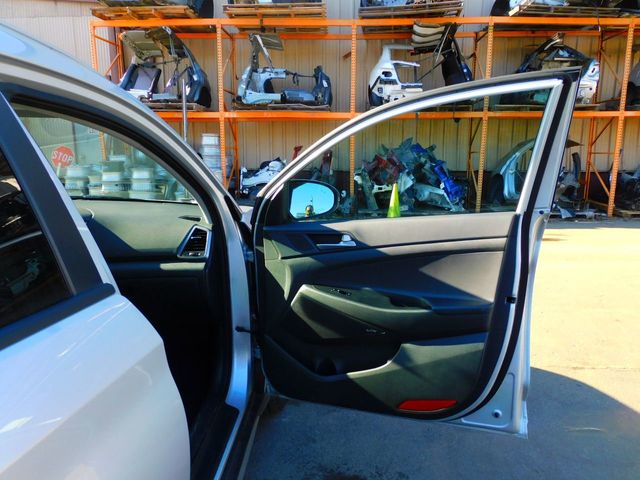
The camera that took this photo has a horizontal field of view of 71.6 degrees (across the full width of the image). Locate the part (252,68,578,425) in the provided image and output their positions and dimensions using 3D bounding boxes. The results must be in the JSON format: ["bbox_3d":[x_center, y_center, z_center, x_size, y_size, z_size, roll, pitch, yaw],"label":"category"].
[{"bbox_3d":[0.238,0.075,1.611,1.090,1.230,0.280,3,10,16],"label":"part"}]

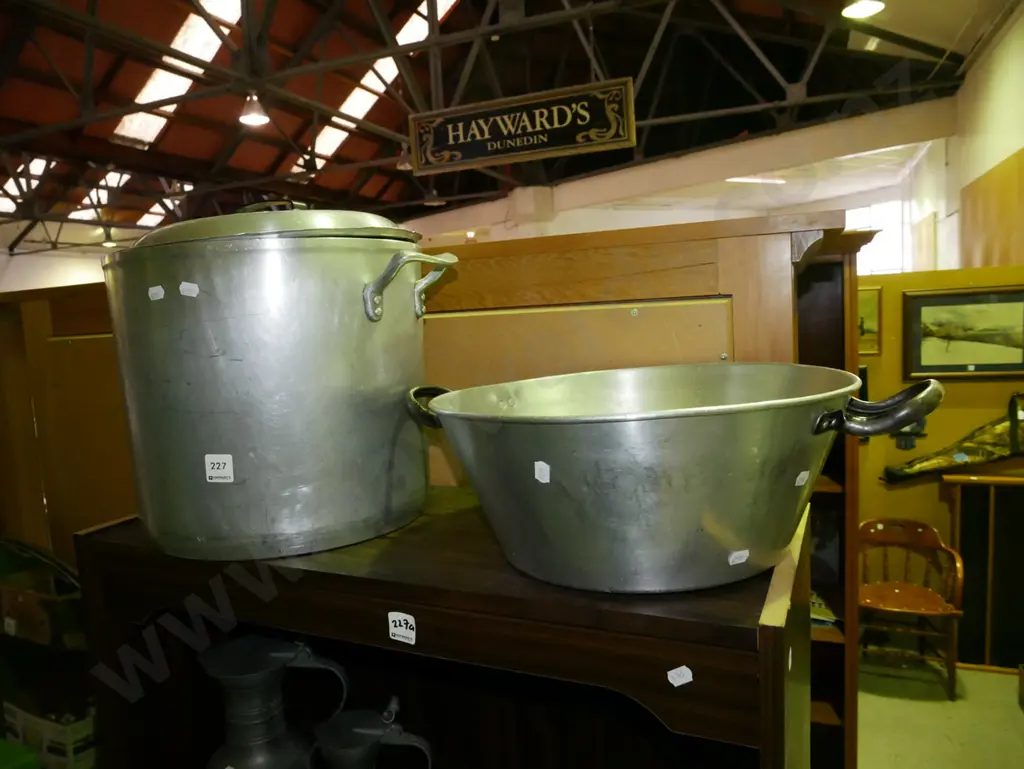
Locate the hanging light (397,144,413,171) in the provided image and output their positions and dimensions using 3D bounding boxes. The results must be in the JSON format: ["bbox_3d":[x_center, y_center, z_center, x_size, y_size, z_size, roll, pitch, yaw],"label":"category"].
[{"bbox_3d":[-1.747,-3.739,11.674,0.330,0.380,0.330,-3,5,0],"label":"hanging light"}]

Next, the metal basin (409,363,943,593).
[{"bbox_3d":[0.128,0.081,0.742,0.550,0.164,0.430,0,6,31],"label":"metal basin"}]

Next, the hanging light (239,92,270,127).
[{"bbox_3d":[-3.090,-3.343,8.540,0.360,0.350,0.360,-1,6,22],"label":"hanging light"}]

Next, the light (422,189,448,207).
[{"bbox_3d":[-1.594,-3.887,14.700,0.430,0.340,0.430,-3,5,0],"label":"light"}]

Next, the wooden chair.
[{"bbox_3d":[1.976,1.111,3.616,0.540,0.765,0.530,-1,6,22],"label":"wooden chair"}]

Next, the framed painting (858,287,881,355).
[{"bbox_3d":[1.809,-0.325,3.855,0.360,0.378,0.030,-1,6,22],"label":"framed painting"}]

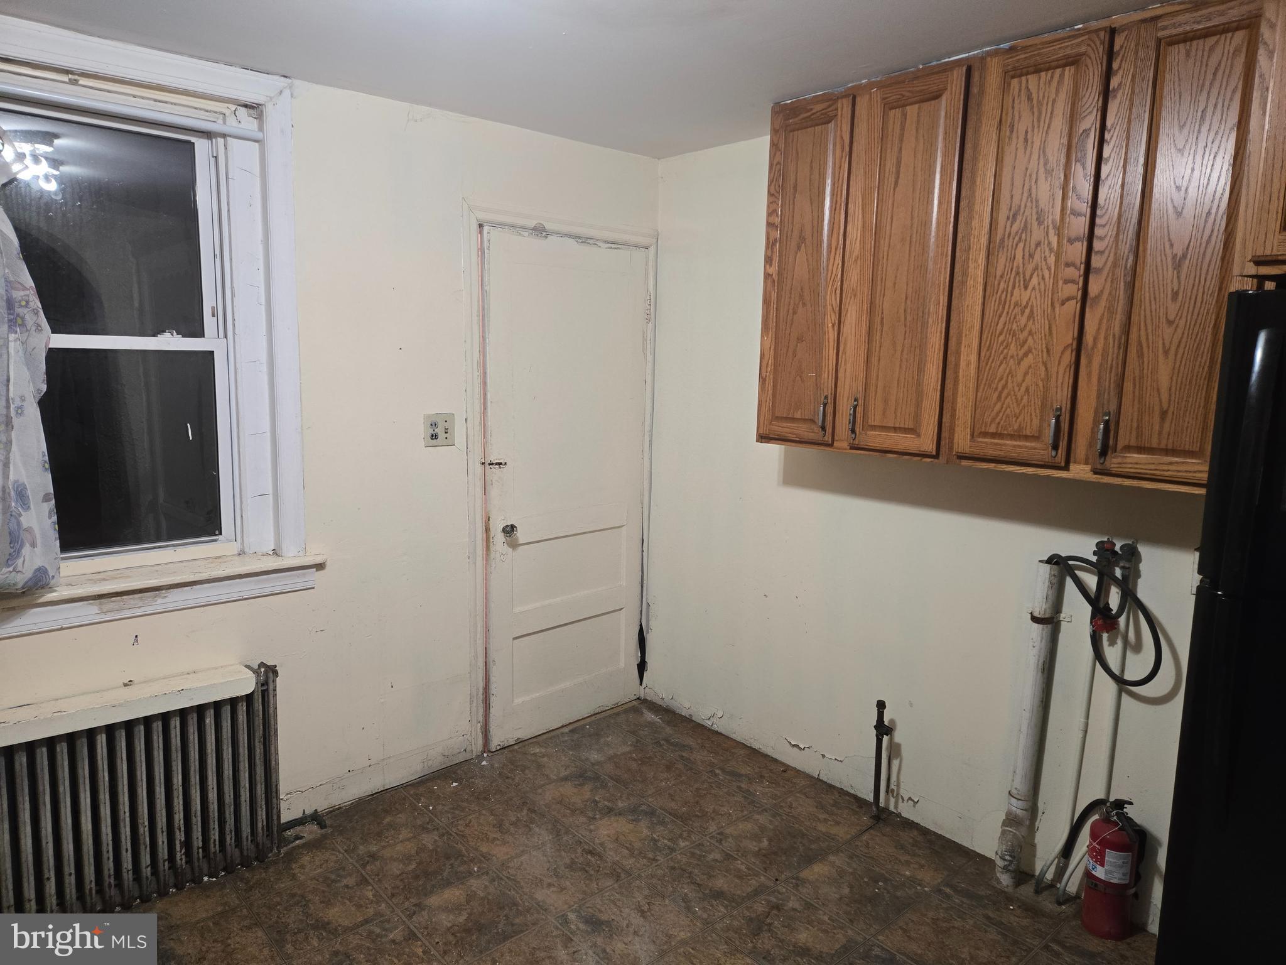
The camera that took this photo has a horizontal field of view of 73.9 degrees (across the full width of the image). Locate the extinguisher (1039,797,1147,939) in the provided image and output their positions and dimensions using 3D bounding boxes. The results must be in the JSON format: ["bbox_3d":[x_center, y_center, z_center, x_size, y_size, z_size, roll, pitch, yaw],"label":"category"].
[{"bbox_3d":[1.289,1.067,2.411,0.215,0.394,0.130,4,9,15],"label":"extinguisher"}]

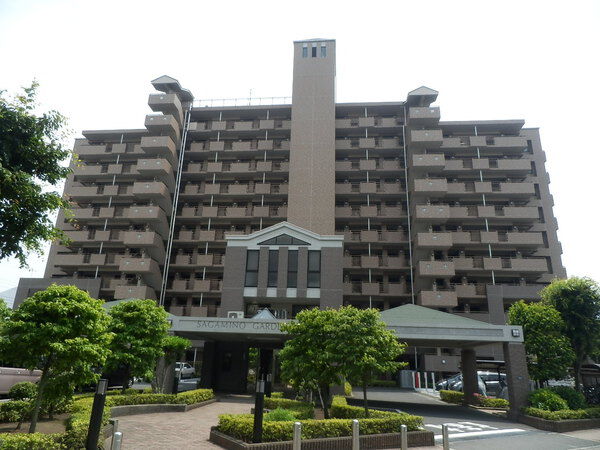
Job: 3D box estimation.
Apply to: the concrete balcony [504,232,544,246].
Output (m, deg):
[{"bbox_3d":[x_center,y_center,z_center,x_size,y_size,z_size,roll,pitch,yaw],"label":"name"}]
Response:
[{"bbox_3d":[23.372,1.596,43.602,3.381,1.198,1.300,0,-19,5],"label":"concrete balcony"}]

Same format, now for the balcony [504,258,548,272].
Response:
[{"bbox_3d":[22.791,4.317,42.640,4.100,1.270,1.550,0,-19,6],"label":"balcony"}]

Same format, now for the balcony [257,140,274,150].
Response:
[{"bbox_3d":[-3.974,-9.214,49.875,1.723,1.206,1.300,0,-19,5],"label":"balcony"}]

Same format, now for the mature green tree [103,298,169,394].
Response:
[{"bbox_3d":[-5.802,4.339,14.544,2.550,3.460,2.500,0,-19,6],"label":"mature green tree"}]

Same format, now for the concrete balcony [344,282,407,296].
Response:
[{"bbox_3d":[7.745,6.872,43.696,6.600,1.350,1.400,0,-19,6],"label":"concrete balcony"}]

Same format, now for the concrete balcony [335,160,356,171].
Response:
[{"bbox_3d":[5.264,-6.702,48.971,2.255,1.211,1.200,0,-18,6],"label":"concrete balcony"}]

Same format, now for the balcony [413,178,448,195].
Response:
[{"bbox_3d":[13.126,-3.653,42.077,3.170,1.310,1.550,0,-19,6],"label":"balcony"}]

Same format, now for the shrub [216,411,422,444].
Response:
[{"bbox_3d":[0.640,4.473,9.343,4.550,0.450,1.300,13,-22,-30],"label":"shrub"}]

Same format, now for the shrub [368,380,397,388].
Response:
[{"bbox_3d":[7.056,13.555,35.602,2.360,0.550,0.700,0,-19,5],"label":"shrub"}]

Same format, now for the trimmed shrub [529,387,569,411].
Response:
[{"bbox_3d":[8.622,6.148,14.397,1.300,0.818,1.200,0,-19,6],"label":"trimmed shrub"}]

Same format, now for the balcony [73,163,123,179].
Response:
[{"bbox_3d":[-24.450,-6.427,50.966,6.200,1.300,1.300,0,-18,5],"label":"balcony"}]

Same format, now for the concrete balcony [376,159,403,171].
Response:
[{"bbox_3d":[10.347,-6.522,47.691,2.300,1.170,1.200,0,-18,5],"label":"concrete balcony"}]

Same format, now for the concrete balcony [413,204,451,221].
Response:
[{"bbox_3d":[13.098,-0.997,41.350,3.194,1.328,1.600,0,-19,5],"label":"concrete balcony"}]

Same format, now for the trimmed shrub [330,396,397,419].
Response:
[{"bbox_3d":[1.605,5.344,11.414,0.750,0.700,2.864,8,-19,-18],"label":"trimmed shrub"}]

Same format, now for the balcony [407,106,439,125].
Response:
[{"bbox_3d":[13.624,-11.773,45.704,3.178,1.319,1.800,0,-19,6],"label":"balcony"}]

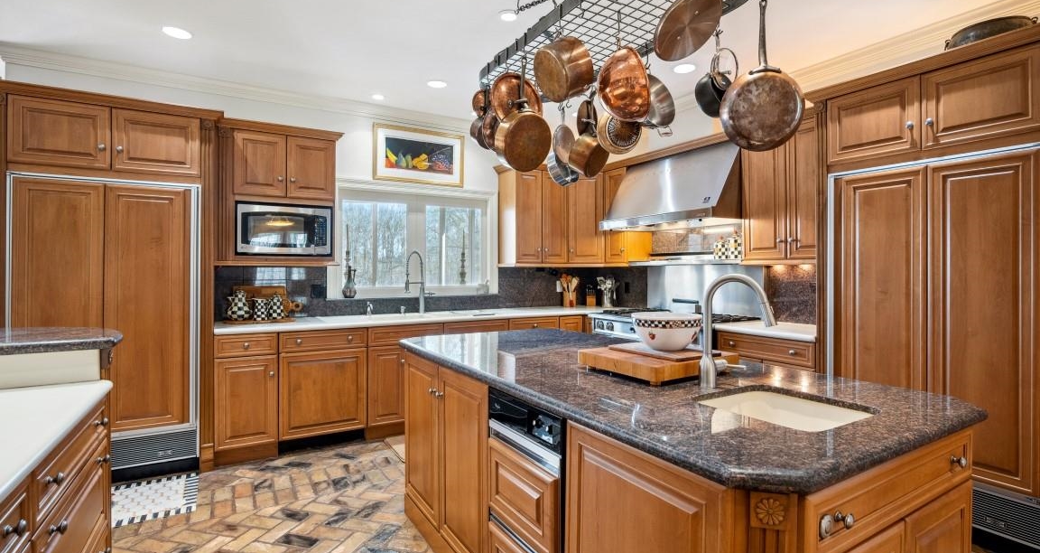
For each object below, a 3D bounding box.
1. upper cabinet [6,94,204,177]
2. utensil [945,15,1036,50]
[{"bbox_3d":[-2.579,-0.817,3.028,0.867,0.358,0.699,0,0,-30],"label":"upper cabinet"},{"bbox_3d":[2.265,-1.111,2.232,0.315,0.158,0.364,0,0,-30],"label":"utensil"}]

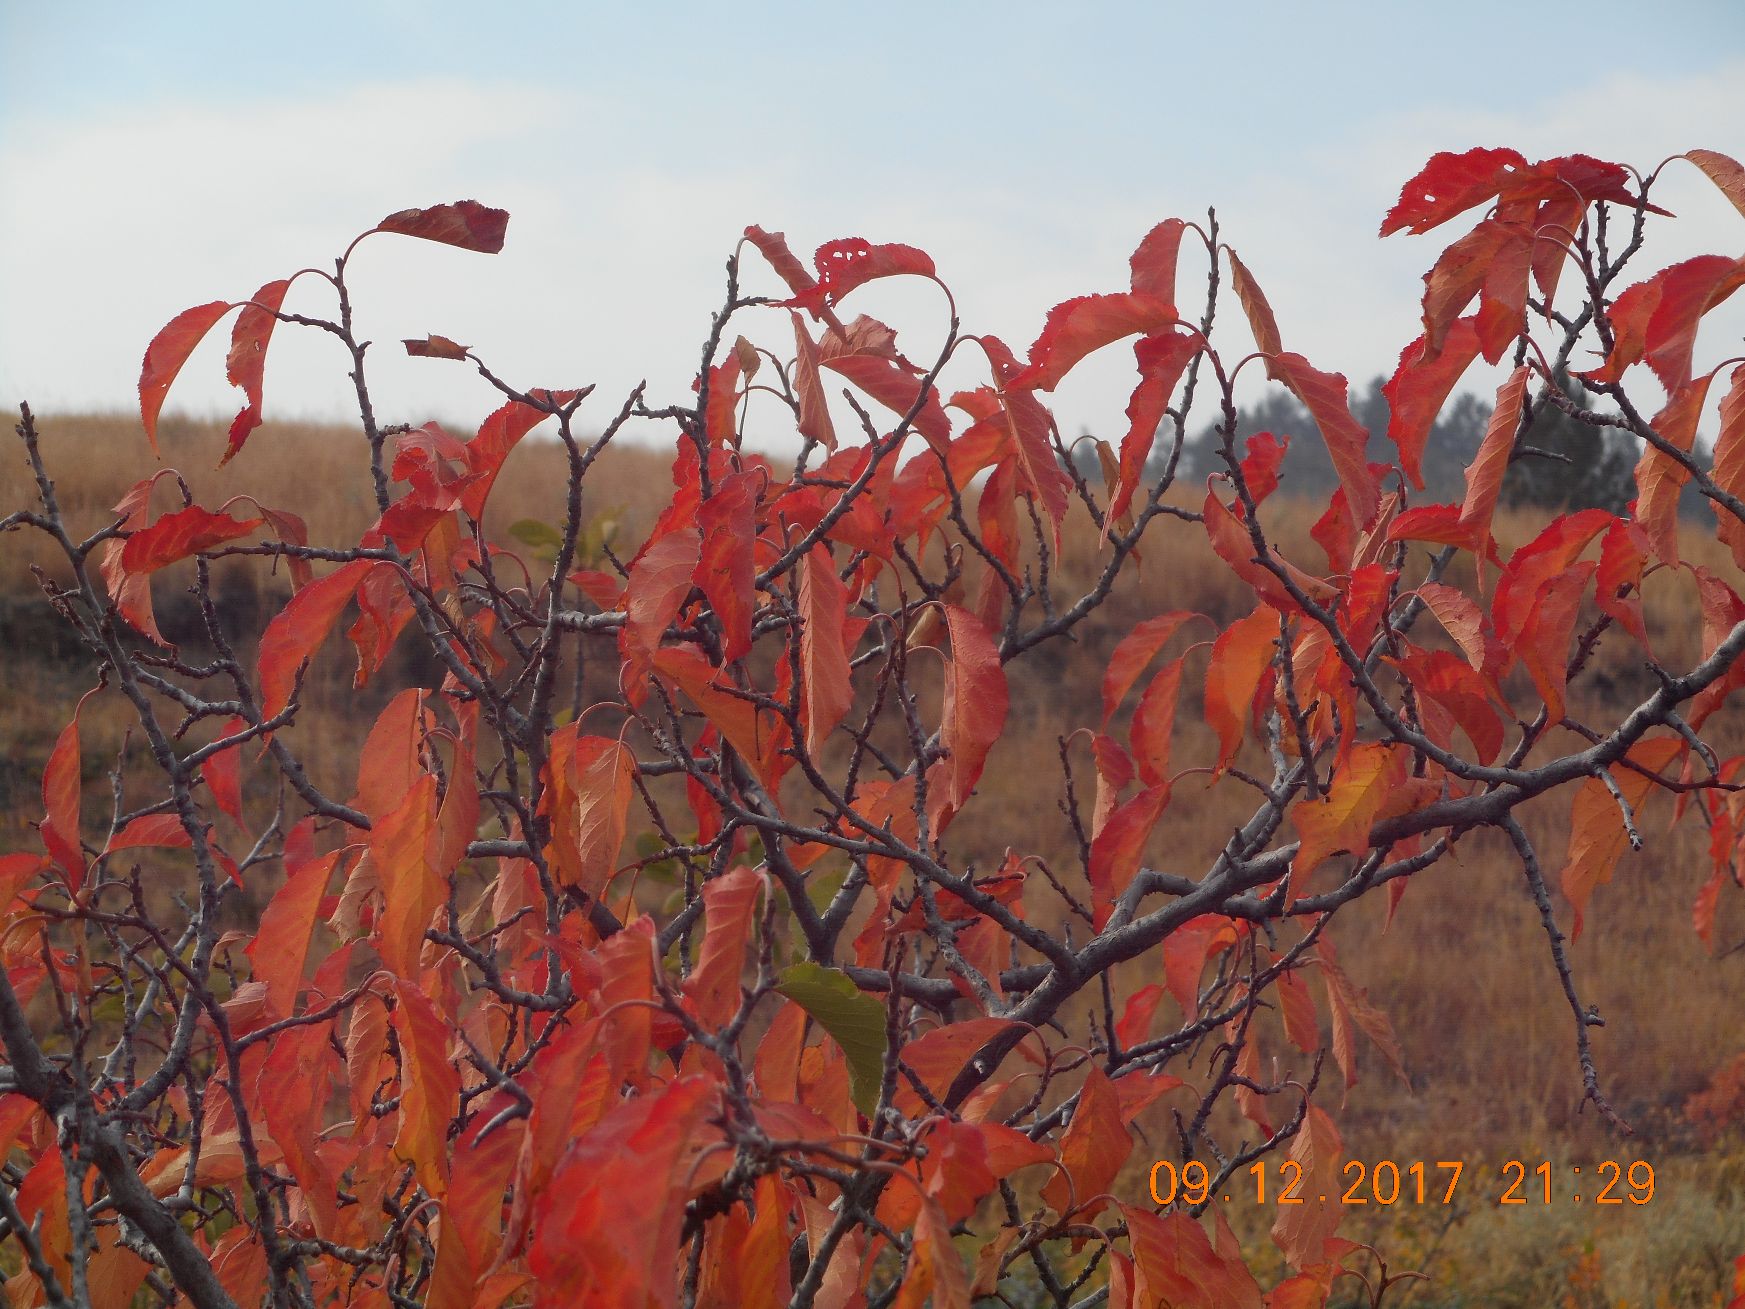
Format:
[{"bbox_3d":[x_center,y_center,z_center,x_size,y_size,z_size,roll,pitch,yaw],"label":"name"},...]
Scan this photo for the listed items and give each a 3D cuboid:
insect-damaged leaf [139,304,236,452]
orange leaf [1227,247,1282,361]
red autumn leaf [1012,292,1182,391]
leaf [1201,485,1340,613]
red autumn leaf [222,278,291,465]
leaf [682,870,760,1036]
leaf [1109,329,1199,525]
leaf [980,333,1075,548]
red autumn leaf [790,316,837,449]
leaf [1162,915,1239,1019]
[{"bbox_3d":[-0.298,-0.121,1.900,0.025,0.074,0.022,26,0,0],"label":"insect-damaged leaf"},{"bbox_3d":[0.136,-0.125,1.600,0.010,0.045,0.020,-24,2,6],"label":"orange leaf"},{"bbox_3d":[0.080,-0.111,1.600,0.062,0.027,0.026,-21,0,0],"label":"red autumn leaf"},{"bbox_3d":[0.158,-0.039,1.840,0.071,0.020,0.024,41,0,0],"label":"leaf"},{"bbox_3d":[-0.220,-0.101,1.600,0.018,0.069,0.022,16,1,-8],"label":"red autumn leaf"},{"bbox_3d":[-0.060,0.119,1.820,0.029,0.070,0.025,15,0,0],"label":"leaf"},{"bbox_3d":[0.101,-0.082,1.620,0.023,0.072,0.025,21,0,0],"label":"leaf"},{"bbox_3d":[0.070,-0.086,1.880,0.020,0.107,0.025,-18,0,0],"label":"leaf"},{"bbox_3d":[-0.021,-0.099,1.630,0.013,0.050,0.018,-12,0,0],"label":"red autumn leaf"},{"bbox_3d":[0.123,0.117,1.680,0.025,0.040,0.024,10,0,0],"label":"leaf"}]

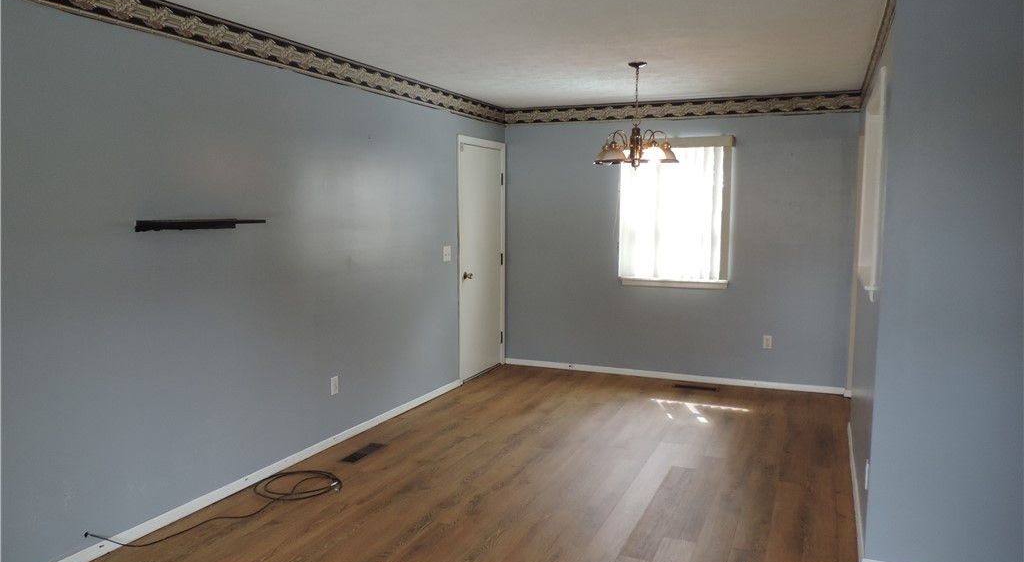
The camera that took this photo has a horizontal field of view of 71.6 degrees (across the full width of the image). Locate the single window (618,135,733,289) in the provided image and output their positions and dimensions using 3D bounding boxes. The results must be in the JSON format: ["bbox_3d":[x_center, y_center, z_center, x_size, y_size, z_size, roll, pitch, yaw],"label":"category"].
[{"bbox_3d":[1.393,-0.588,6.132,0.945,1.295,0.100,3,6,24],"label":"single window"}]

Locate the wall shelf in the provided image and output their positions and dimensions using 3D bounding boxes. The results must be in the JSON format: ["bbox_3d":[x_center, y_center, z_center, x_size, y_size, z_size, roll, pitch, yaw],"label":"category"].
[{"bbox_3d":[-1.475,-0.275,3.468,0.120,0.052,0.720,3,6,24],"label":"wall shelf"}]

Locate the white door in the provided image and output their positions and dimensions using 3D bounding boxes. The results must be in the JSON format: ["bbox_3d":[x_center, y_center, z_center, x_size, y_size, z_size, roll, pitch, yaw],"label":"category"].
[{"bbox_3d":[-0.263,-0.204,6.424,0.100,2.120,0.945,3,6,24],"label":"white door"}]

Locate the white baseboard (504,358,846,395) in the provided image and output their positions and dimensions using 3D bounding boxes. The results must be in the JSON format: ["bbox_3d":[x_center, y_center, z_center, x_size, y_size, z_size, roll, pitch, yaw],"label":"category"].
[{"bbox_3d":[1.316,0.844,6.340,3.000,0.060,0.018,3,6,24],"label":"white baseboard"}]

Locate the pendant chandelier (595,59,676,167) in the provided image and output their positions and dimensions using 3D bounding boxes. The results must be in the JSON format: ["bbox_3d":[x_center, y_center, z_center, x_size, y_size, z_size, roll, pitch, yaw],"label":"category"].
[{"bbox_3d":[0.812,-1.066,4.638,0.590,0.680,0.590,3,6,24],"label":"pendant chandelier"}]

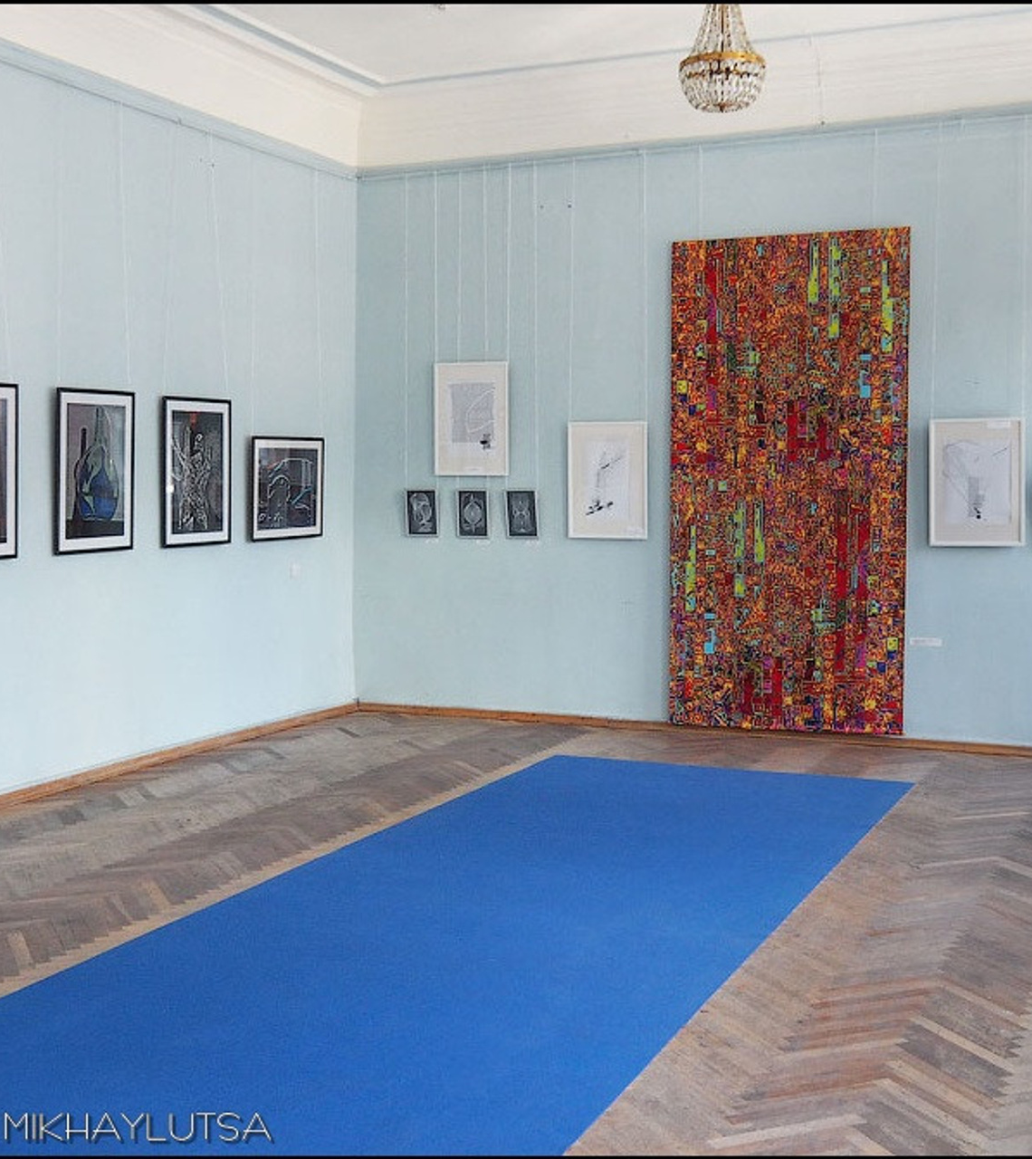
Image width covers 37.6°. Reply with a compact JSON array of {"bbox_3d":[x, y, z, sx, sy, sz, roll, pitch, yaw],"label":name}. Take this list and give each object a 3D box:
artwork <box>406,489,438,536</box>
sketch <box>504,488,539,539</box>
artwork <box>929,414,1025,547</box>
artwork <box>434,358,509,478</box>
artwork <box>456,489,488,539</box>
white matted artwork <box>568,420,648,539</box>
[{"bbox_3d":[-0.605,-0.422,9.788,0.210,0.296,0.020,1,4,24],"label":"artwork"},{"bbox_3d":[0.039,-0.407,9.499,0.205,0.296,0.020,1,4,24],"label":"sketch"},{"bbox_3d":[2.537,-0.531,8.359,0.494,0.702,0.030,1,4,24],"label":"artwork"},{"bbox_3d":[-0.281,-1.013,9.596,0.506,0.713,0.030,1,4,24],"label":"artwork"},{"bbox_3d":[-0.276,-0.413,9.640,0.211,0.300,0.020,1,4,24],"label":"artwork"},{"bbox_3d":[0.560,-0.602,9.245,0.502,0.709,0.030,1,4,24],"label":"white matted artwork"}]

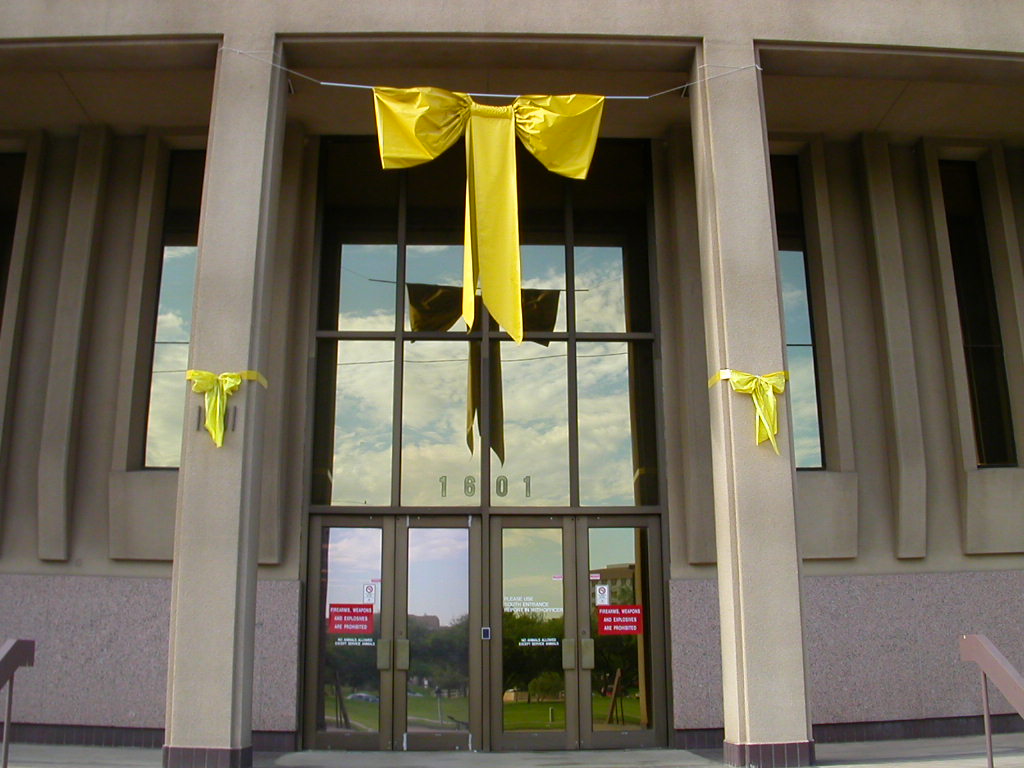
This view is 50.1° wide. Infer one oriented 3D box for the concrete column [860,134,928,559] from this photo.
[{"bbox_3d":[4.189,-0.510,11.959,0.310,4.850,0.300,0,-16,-2],"label":"concrete column"}]

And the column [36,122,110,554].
[{"bbox_3d":[-4.683,-0.525,11.706,0.310,4.850,0.300,0,-16,-2],"label":"column"}]

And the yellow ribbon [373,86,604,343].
[{"bbox_3d":[-0.190,-1.525,9.731,2.100,2.420,0.350,0,-16,-2],"label":"yellow ribbon"}]

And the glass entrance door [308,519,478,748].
[{"bbox_3d":[-1.181,2.526,11.212,1.820,2.420,0.100,0,-16,-2],"label":"glass entrance door"}]

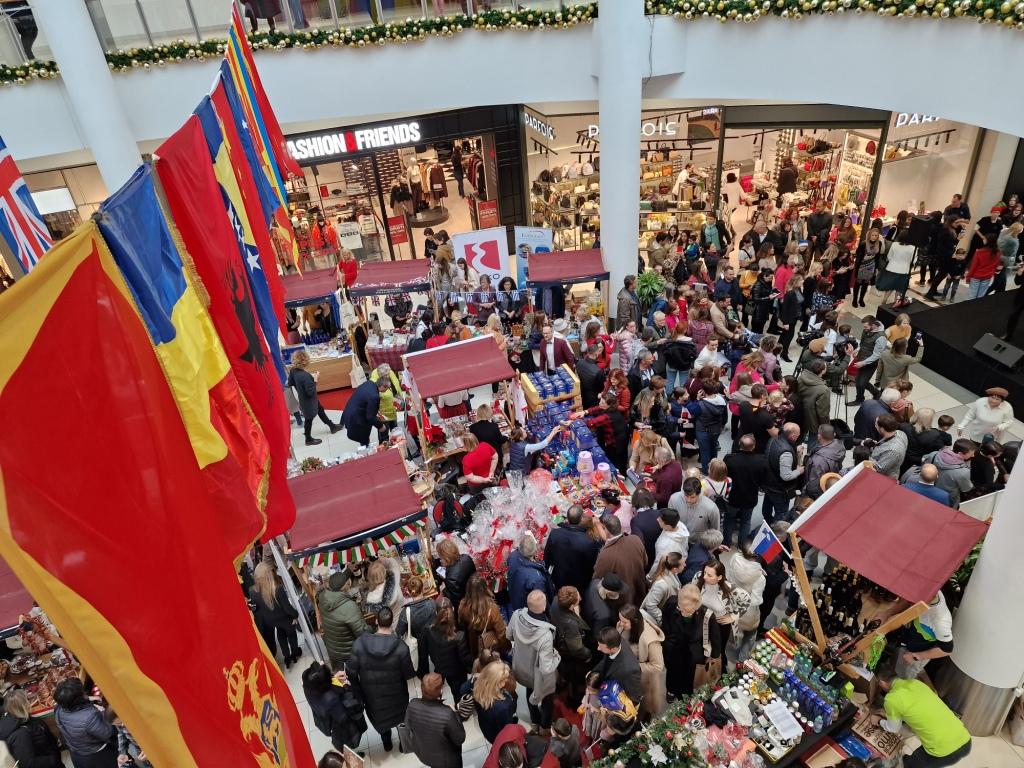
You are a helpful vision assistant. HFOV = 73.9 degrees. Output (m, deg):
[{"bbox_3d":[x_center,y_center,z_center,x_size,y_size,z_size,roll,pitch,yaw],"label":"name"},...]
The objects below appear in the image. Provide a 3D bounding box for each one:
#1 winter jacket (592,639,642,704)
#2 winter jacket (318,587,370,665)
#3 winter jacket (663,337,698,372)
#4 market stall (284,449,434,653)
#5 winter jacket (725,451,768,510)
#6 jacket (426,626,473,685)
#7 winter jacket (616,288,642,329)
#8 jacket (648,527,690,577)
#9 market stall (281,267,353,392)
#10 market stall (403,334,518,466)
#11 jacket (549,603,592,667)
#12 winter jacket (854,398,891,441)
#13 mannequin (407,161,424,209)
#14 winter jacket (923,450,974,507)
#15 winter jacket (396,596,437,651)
[{"bbox_3d":[0.979,2.649,6.142,0.400,0.740,0.530,-16,33,-17],"label":"winter jacket"},{"bbox_3d":[-1.761,2.480,7.195,0.580,0.840,0.440,8,35,19],"label":"winter jacket"},{"bbox_3d":[2.689,-0.503,10.858,0.540,0.640,0.360,-4,32,3],"label":"winter jacket"},{"bbox_3d":[-1.587,2.020,7.674,1.385,2.150,1.180,-15,34,-14],"label":"market stall"},{"bbox_3d":[2.916,1.143,8.496,0.580,0.760,0.380,4,34,14],"label":"winter jacket"},{"bbox_3d":[-0.615,2.611,6.690,0.500,0.700,0.360,-11,33,-8],"label":"jacket"},{"bbox_3d":[2.135,-1.336,12.289,0.380,0.850,0.500,-7,32,-2],"label":"winter jacket"},{"bbox_3d":[1.708,1.847,7.284,0.370,0.680,0.520,13,36,28],"label":"jacket"},{"bbox_3d":[-3.660,-0.812,12.441,1.360,2.150,1.180,-12,33,-10],"label":"market stall"},{"bbox_3d":[-0.640,0.626,9.914,1.400,2.150,1.240,-14,34,-13],"label":"market stall"},{"bbox_3d":[0.590,2.504,6.857,0.500,0.740,0.340,21,40,37],"label":"jacket"},{"bbox_3d":[4.759,0.611,8.933,0.400,0.720,0.540,-17,33,-19],"label":"winter jacket"},{"bbox_3d":[-3.219,-6.555,22.582,0.460,1.760,0.320,-10,31,-7],"label":"mannequin"},{"bbox_3d":[5.265,1.164,8.206,0.360,0.740,0.540,-31,39,-35],"label":"winter jacket"},{"bbox_3d":[-0.987,2.464,7.179,0.500,0.720,0.360,-9,33,-6],"label":"winter jacket"}]

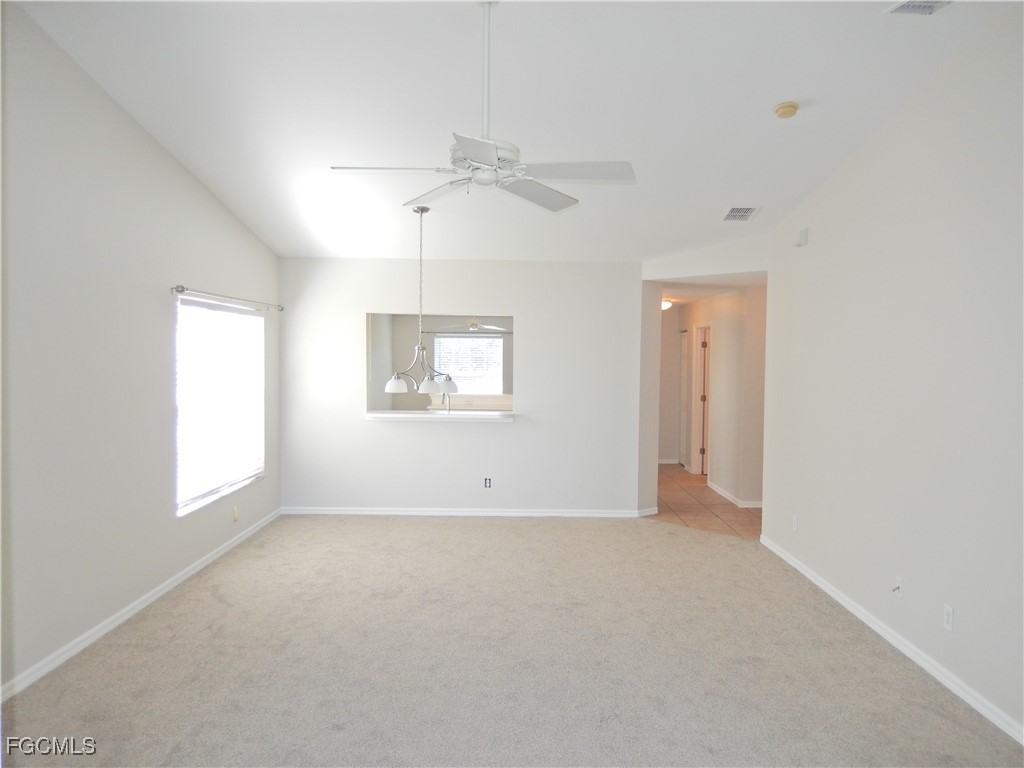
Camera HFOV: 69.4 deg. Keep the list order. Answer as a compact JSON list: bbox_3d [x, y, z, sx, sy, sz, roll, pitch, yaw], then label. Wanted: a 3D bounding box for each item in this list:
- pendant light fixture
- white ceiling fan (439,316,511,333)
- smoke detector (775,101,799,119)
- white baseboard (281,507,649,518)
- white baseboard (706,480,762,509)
[{"bbox_3d":[-0.739,-0.676,6.002,0.600,1.516,0.590,1,2,0],"label":"pendant light fixture"},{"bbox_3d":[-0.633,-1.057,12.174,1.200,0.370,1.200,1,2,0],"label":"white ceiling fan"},{"bbox_3d":[1.580,-1.567,4.246,0.140,0.050,0.140,1,-7,0],"label":"smoke detector"},{"bbox_3d":[-0.512,1.310,7.522,3.683,0.070,0.020,1,2,0],"label":"white baseboard"},{"bbox_3d":[2.620,1.294,8.743,0.259,0.072,1.391,1,2,0],"label":"white baseboard"}]

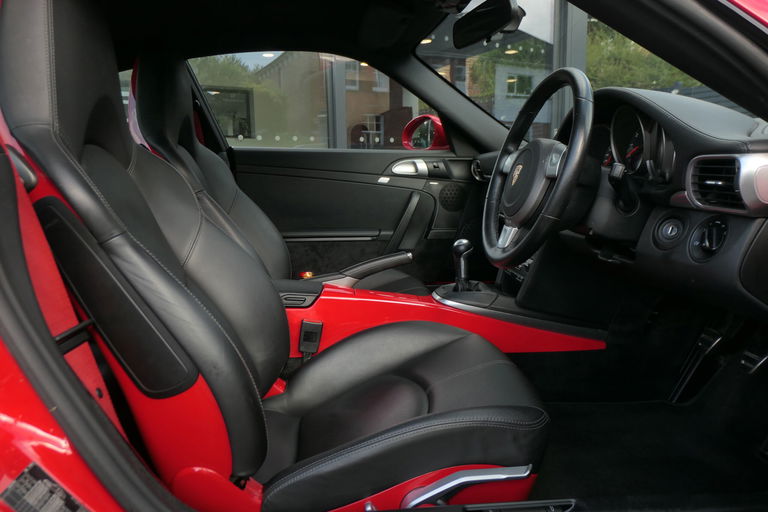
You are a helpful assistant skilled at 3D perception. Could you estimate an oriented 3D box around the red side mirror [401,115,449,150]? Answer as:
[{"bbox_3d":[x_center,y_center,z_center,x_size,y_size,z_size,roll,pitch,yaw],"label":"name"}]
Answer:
[{"bbox_3d":[0.160,-0.510,2.124,0.140,0.150,0.210,-4,9,-16],"label":"red side mirror"}]

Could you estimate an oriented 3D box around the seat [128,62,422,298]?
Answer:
[{"bbox_3d":[-0.276,-0.162,1.607,0.890,0.870,0.530,-2,8,-6],"label":"seat"}]

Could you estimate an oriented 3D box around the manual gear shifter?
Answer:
[{"bbox_3d":[0.203,0.025,1.321,0.055,0.140,0.050,-2,8,-6],"label":"manual gear shifter"}]

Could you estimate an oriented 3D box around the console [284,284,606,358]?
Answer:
[{"bbox_3d":[0.102,0.138,1.326,0.830,0.180,0.260,-2,8,-6],"label":"console"}]

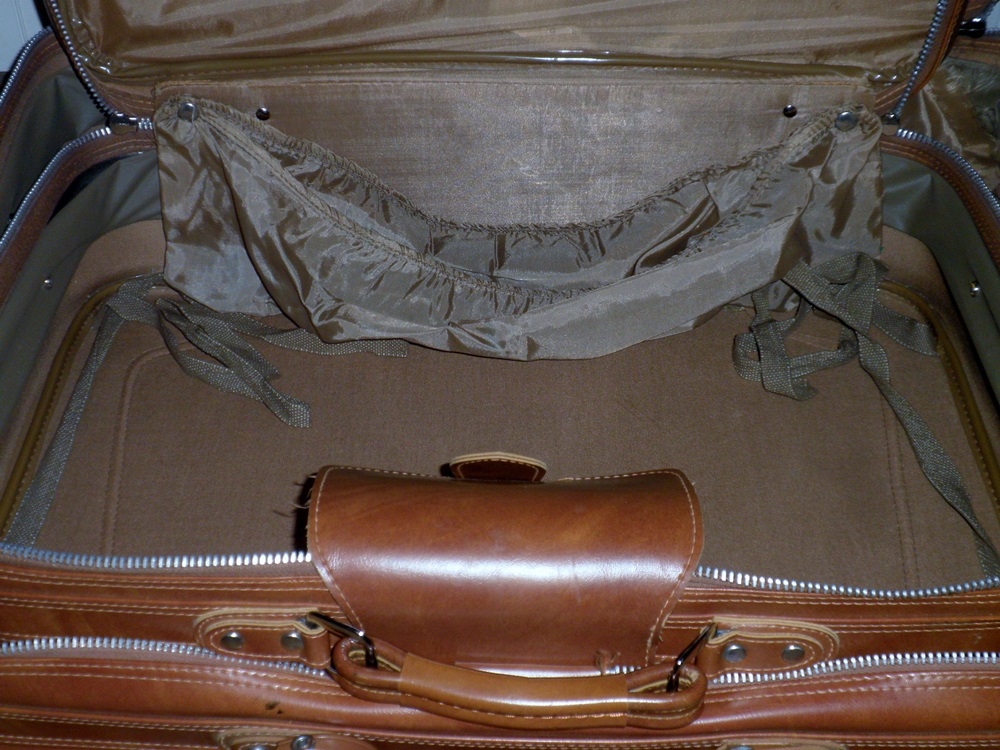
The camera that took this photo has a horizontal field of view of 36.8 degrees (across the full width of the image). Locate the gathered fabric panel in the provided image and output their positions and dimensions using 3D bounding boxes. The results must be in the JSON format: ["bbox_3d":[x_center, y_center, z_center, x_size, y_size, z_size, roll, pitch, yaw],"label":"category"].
[{"bbox_3d":[0.011,-0.089,0.901,0.440,0.115,0.115,0,41,0],"label":"gathered fabric panel"}]

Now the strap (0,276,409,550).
[{"bbox_3d":[-0.155,0.007,0.855,0.200,0.035,0.250,0,41,0],"label":"strap"}]

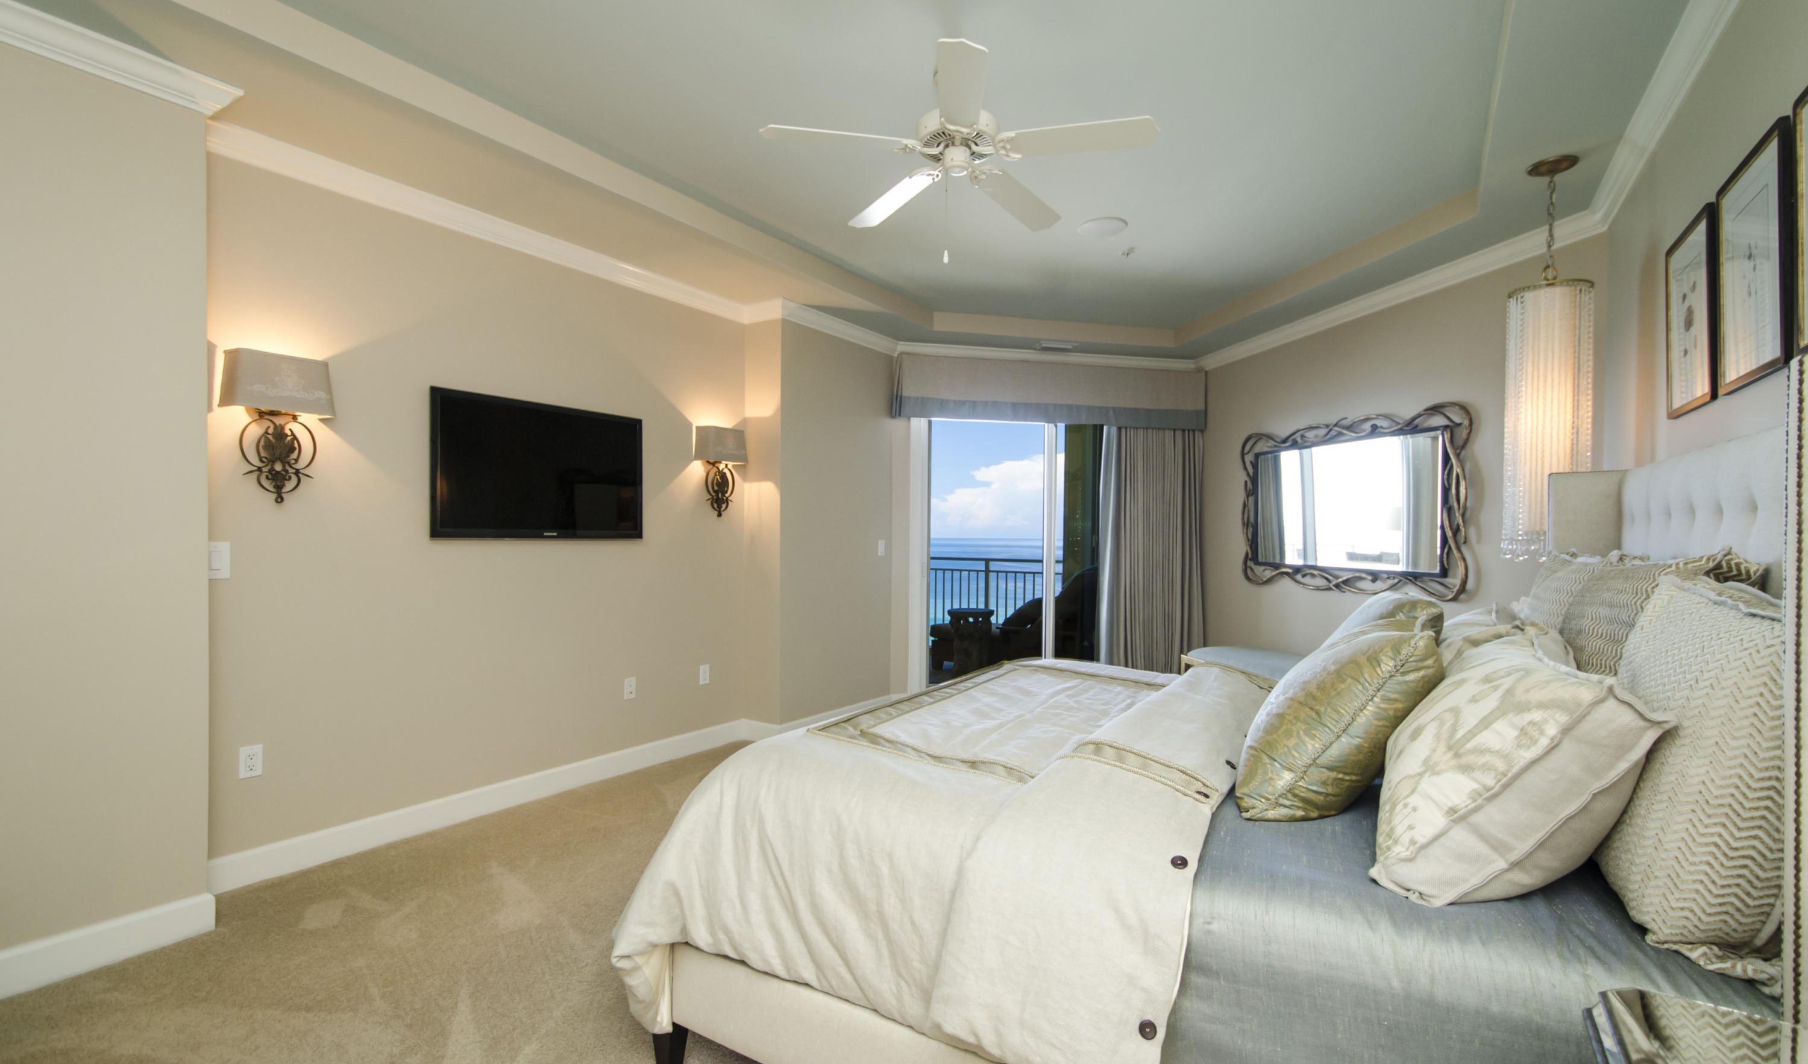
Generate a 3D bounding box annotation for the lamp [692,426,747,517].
[{"bbox_3d":[-1.102,-0.362,4.577,0.151,0.540,0.301,0,-1,35],"label":"lamp"}]

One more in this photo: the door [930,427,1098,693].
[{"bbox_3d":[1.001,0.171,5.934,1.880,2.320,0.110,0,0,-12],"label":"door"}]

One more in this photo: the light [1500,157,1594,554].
[{"bbox_3d":[2.547,-0.663,2.959,0.261,1.554,0.261,0,-1,35],"label":"light"}]

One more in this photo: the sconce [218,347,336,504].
[{"bbox_3d":[-2.306,-0.373,2.774,0.165,0.539,0.305,0,-1,34],"label":"sconce"}]

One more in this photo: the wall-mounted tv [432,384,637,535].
[{"bbox_3d":[-1.753,-0.292,3.671,0.070,0.649,1.060,0,-1,35],"label":"wall-mounted tv"}]

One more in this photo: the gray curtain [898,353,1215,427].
[{"bbox_3d":[1.219,-1.069,5.941,2.560,0.492,0.201,0,-1,-14],"label":"gray curtain"}]

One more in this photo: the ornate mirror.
[{"bbox_3d":[2.794,-0.159,4.859,0.070,1.077,1.777,0,-1,-14],"label":"ornate mirror"}]

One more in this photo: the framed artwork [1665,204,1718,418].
[{"bbox_3d":[2.408,-0.646,2.300,0.025,0.554,0.442,0,-1,35],"label":"framed artwork"}]

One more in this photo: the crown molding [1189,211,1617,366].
[{"bbox_3d":[2.754,-1.368,4.769,0.068,0.092,2.988,0,0,-12],"label":"crown molding"}]

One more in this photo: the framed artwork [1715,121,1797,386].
[{"bbox_3d":[2.111,-0.653,1.872,0.025,0.555,0.442,0,-1,35],"label":"framed artwork"}]

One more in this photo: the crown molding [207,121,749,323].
[{"bbox_3d":[-1.734,-1.391,3.712,0.068,0.092,2.674,0,-1,34],"label":"crown molding"}]

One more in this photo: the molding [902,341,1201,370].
[{"bbox_3d":[1.202,-1.363,5.920,2.602,0.092,0.068,0,0,-12],"label":"molding"}]

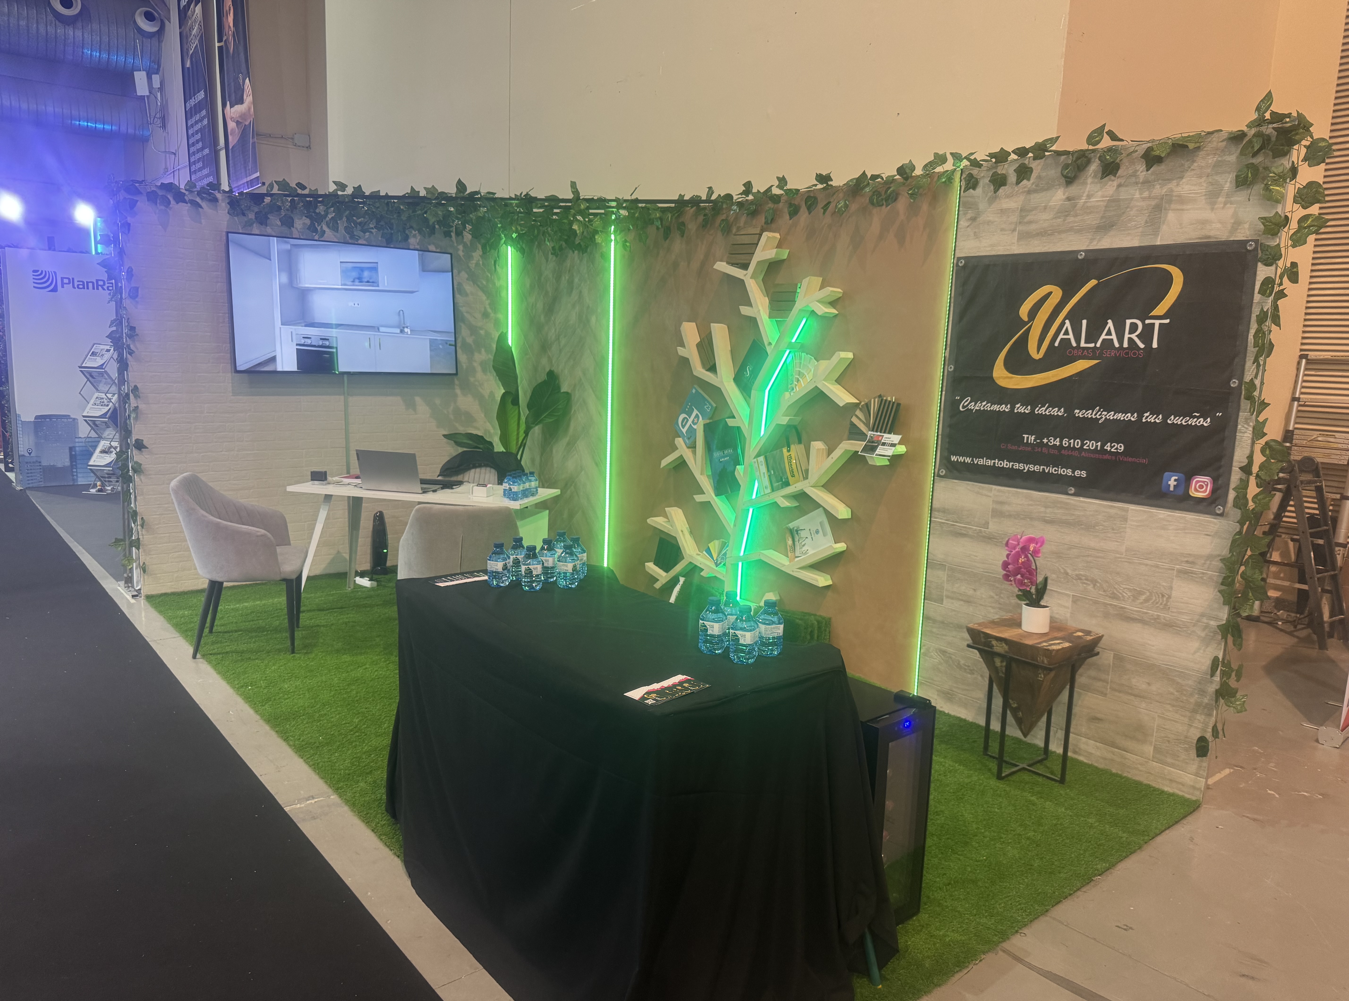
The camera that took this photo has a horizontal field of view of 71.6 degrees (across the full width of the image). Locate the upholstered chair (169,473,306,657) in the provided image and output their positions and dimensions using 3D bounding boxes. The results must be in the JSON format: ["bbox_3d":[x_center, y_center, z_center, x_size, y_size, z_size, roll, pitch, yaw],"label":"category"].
[{"bbox_3d":[-2.261,0.317,4.908,0.600,0.885,0.580,-1,9,-19],"label":"upholstered chair"}]

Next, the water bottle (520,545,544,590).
[{"bbox_3d":[-0.419,0.194,2.763,0.066,0.135,0.066,2,9,0],"label":"water bottle"}]

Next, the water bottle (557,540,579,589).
[{"bbox_3d":[-0.352,0.213,3.080,0.066,0.141,0.066,2,9,0],"label":"water bottle"}]

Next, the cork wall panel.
[{"bbox_3d":[0.424,-0.426,5.231,0.060,2.465,2.430,-6,12,-42],"label":"cork wall panel"}]

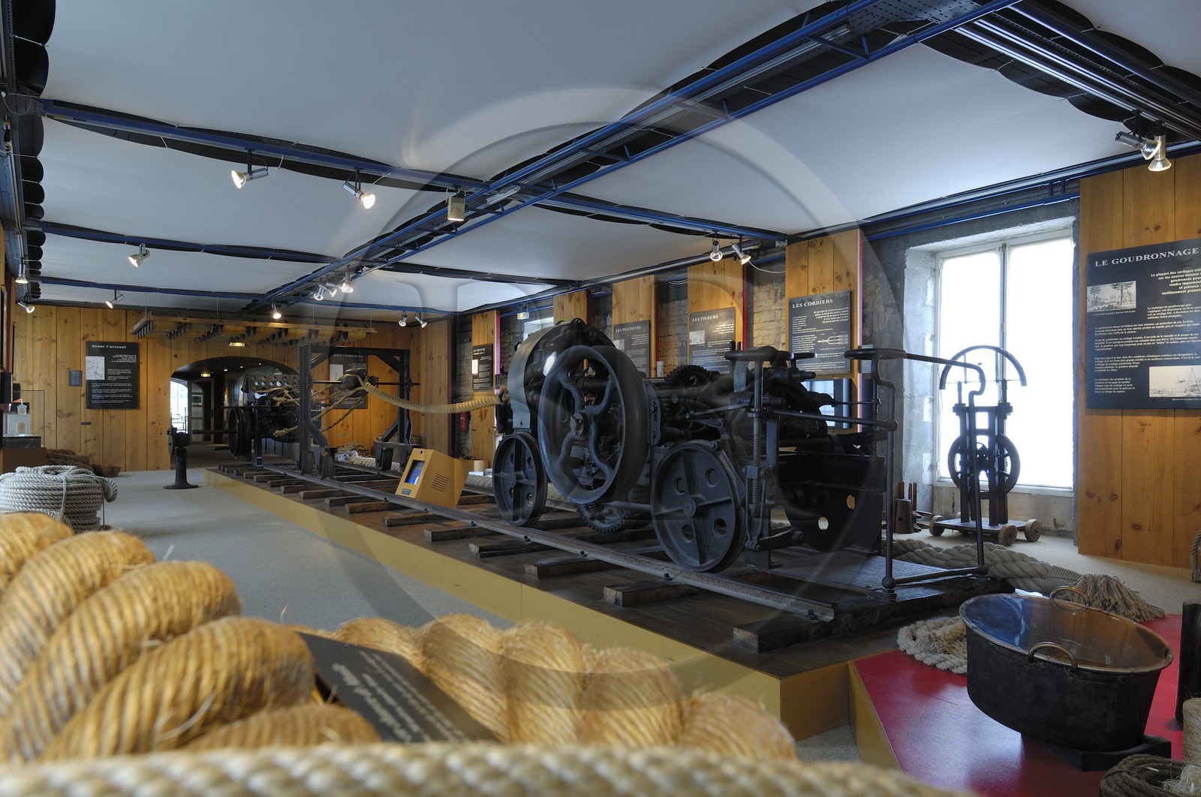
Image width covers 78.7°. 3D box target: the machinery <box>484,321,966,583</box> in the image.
[{"bbox_3d":[0.620,0.150,4.720,1.450,1.550,3.100,0,-1,-36],"label":"machinery"}]

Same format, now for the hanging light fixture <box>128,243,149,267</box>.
[{"bbox_3d":[-5.006,-1.570,7.974,0.195,0.276,0.122,1,-1,-42],"label":"hanging light fixture"}]

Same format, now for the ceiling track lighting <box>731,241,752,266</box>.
[{"bbox_3d":[1.474,-1.561,7.666,0.209,0.304,0.122,0,-1,20],"label":"ceiling track lighting"}]

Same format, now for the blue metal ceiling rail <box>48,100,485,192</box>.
[{"bbox_3d":[-2.240,-1.835,5.480,3.100,0.100,0.090,0,-1,-33],"label":"blue metal ceiling rail"}]

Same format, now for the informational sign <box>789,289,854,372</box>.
[{"bbox_3d":[2.460,-0.724,8.250,0.020,0.890,0.830,0,-1,-36],"label":"informational sign"}]

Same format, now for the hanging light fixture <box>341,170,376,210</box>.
[{"bbox_3d":[-1.837,-1.596,5.582,0.244,0.303,0.122,0,-1,-4],"label":"hanging light fixture"}]

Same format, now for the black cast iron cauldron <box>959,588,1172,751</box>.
[{"bbox_3d":[1.263,0.730,2.031,0.500,0.290,0.505,7,8,36],"label":"black cast iron cauldron"}]

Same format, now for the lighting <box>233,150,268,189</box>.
[{"bbox_3d":[-2.464,-1.610,5.165,0.246,0.288,0.122,1,-1,-38],"label":"lighting"}]

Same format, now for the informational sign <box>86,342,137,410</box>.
[{"bbox_3d":[-8.900,-0.415,13.383,0.800,1.220,0.020,1,-1,-33],"label":"informational sign"}]

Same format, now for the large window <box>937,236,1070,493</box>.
[{"bbox_3d":[3.848,-0.306,7.025,0.100,2.319,1.317,1,-1,-37],"label":"large window"}]

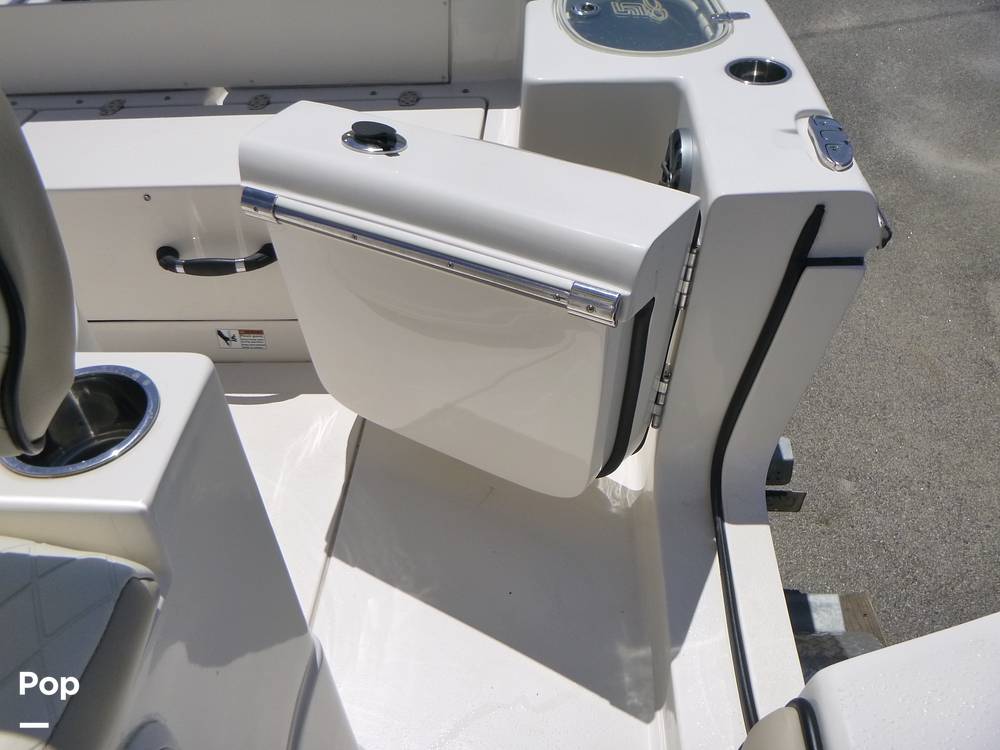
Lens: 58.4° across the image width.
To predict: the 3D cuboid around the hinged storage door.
[{"bbox_3d":[-0.073,-0.105,1.326,0.648,0.420,0.178,20,35,25],"label":"hinged storage door"}]

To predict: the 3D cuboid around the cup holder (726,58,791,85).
[{"bbox_3d":[0.411,-0.450,1.446,0.103,0.085,0.103,-3,42,0],"label":"cup holder"}]

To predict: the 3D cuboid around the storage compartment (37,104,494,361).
[{"bbox_3d":[-0.493,-0.292,1.881,0.910,0.435,0.326,0,42,3],"label":"storage compartment"}]

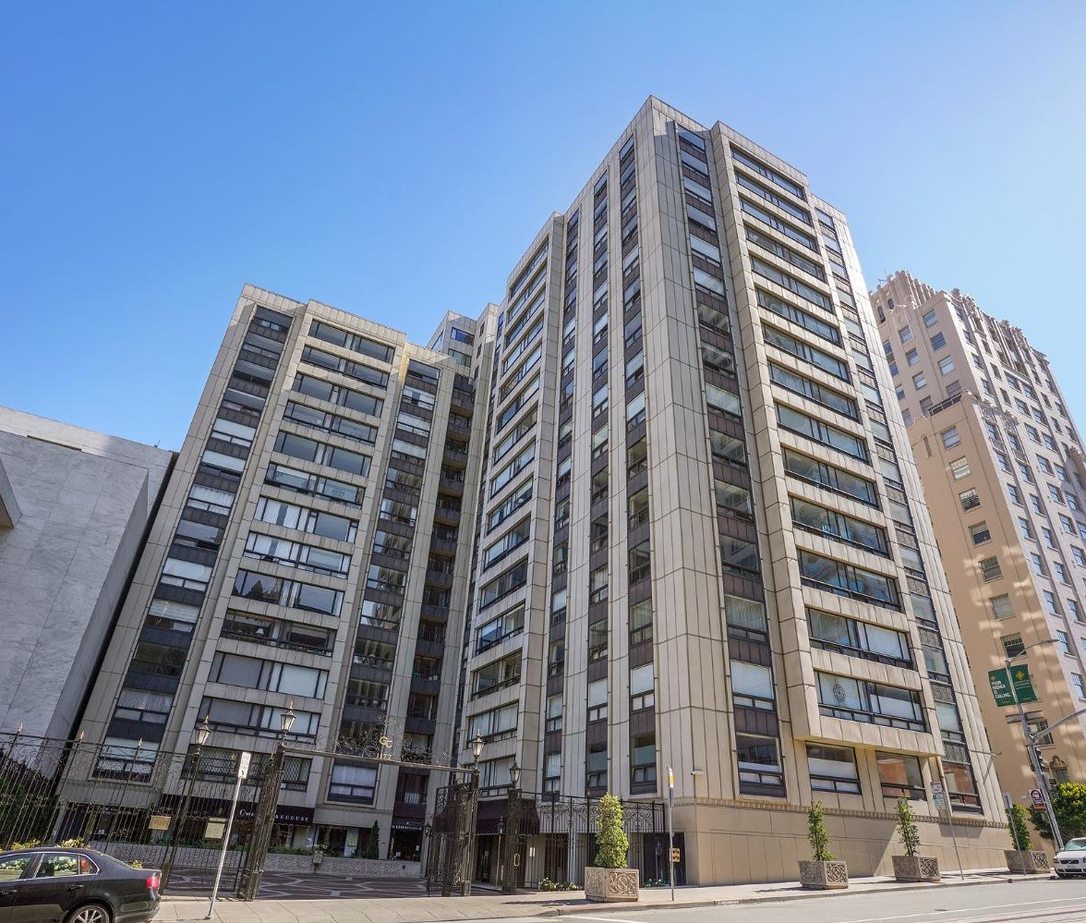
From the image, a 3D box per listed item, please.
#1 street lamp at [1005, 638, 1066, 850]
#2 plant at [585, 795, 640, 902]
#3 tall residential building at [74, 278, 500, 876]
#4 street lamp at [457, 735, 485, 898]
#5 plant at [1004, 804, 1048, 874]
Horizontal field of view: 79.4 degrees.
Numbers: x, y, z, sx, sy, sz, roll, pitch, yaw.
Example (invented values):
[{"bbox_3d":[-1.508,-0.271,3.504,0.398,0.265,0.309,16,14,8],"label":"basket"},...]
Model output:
[{"bbox_3d":[23.591,13.056,29.627,0.350,9.500,2.750,18,-33,-24],"label":"street lamp"},{"bbox_3d":[2.032,11.325,19.288,1.140,2.680,1.100,18,-33,-24],"label":"plant"},{"bbox_3d":[-21.292,10.020,55.890,20.800,39.400,23.000,18,-33,-24],"label":"tall residential building"},{"bbox_3d":[-2.166,10.520,19.735,0.380,4.378,0.380,18,-33,-24],"label":"street lamp"},{"bbox_3d":[19.993,15.809,27.561,1.130,2.573,1.100,18,-33,-24],"label":"plant"}]

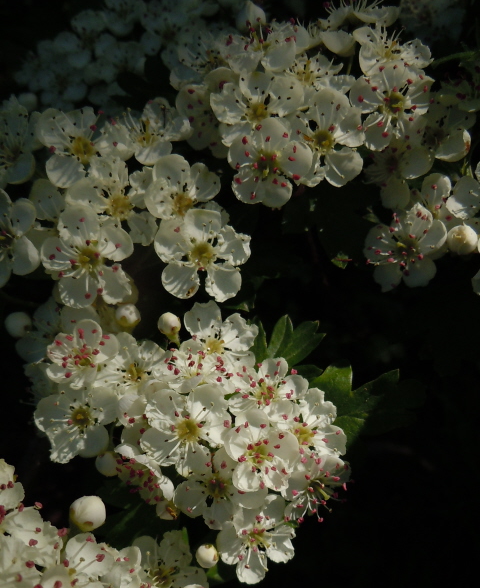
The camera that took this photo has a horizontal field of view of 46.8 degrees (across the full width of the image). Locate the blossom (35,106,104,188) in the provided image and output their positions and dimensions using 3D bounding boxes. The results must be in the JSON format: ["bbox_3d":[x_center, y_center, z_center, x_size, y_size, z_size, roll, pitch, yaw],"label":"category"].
[{"bbox_3d":[-0.038,-0.033,0.125,0.016,0.018,0.008,2,-6,6],"label":"blossom"}]

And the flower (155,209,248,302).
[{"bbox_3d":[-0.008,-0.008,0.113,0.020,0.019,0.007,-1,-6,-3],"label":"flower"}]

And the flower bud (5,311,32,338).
[{"bbox_3d":[-0.053,0.007,0.132,0.006,0.006,0.006,0,18,0],"label":"flower bud"}]

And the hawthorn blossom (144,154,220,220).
[{"bbox_3d":[-0.013,-0.022,0.121,0.016,0.016,0.008,0,-15,0],"label":"hawthorn blossom"}]

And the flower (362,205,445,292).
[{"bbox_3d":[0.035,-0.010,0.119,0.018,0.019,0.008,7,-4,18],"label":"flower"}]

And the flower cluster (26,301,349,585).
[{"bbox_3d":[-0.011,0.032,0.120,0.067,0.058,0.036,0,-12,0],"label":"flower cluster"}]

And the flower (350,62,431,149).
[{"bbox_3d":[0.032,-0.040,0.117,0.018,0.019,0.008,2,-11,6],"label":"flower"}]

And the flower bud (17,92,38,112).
[{"bbox_3d":[-0.056,-0.050,0.145,0.005,0.005,0.005,0,18,0],"label":"flower bud"}]

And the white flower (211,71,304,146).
[{"bbox_3d":[0.004,-0.039,0.119,0.019,0.017,0.008,0,-21,0],"label":"white flower"}]

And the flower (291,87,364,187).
[{"bbox_3d":[0.019,-0.034,0.119,0.018,0.021,0.009,-4,-5,-12],"label":"flower"}]

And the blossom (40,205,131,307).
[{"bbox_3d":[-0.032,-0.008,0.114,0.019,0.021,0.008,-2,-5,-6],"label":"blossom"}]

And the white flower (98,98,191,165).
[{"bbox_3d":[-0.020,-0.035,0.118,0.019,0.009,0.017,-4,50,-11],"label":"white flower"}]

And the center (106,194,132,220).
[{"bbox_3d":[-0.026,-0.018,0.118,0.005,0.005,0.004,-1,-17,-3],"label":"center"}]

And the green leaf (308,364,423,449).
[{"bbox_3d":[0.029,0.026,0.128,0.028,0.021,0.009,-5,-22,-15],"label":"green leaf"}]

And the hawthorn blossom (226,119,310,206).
[{"bbox_3d":[0.006,-0.027,0.115,0.017,0.018,0.008,0,2,0],"label":"hawthorn blossom"}]

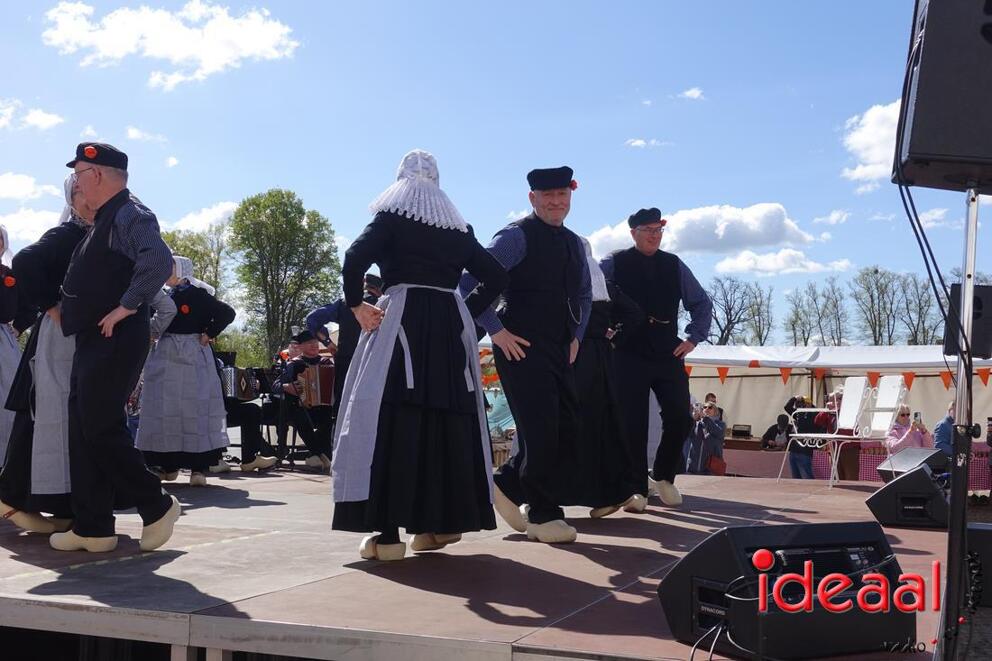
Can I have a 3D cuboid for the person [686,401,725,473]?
[{"bbox_3d":[2.600,1.620,14.000,0.540,1.480,0.500,-1,-4,30],"label":"person"}]

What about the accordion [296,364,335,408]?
[{"bbox_3d":[-1.641,0.521,10.500,0.430,0.420,0.240,0,-3,2],"label":"accordion"}]

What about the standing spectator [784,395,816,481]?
[{"bbox_3d":[4.180,1.700,15.500,0.520,1.650,0.450,-1,-4,21],"label":"standing spectator"}]

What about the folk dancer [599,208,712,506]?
[{"bbox_3d":[0.960,0.170,6.970,0.740,1.810,0.460,0,-3,0],"label":"folk dancer"}]

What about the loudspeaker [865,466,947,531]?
[{"bbox_3d":[2.210,0.867,5.990,0.440,0.330,0.480,-1,-4,28],"label":"loudspeaker"}]

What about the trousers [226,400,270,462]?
[{"bbox_3d":[-2.334,0.885,10.200,0.620,0.620,0.450,-2,-4,38],"label":"trousers"}]

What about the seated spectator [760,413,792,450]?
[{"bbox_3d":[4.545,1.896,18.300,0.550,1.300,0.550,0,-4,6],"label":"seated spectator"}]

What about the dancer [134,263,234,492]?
[{"bbox_3d":[-2.343,0.295,8.550,0.720,1.700,0.600,-1,-4,19],"label":"dancer"}]

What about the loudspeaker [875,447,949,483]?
[{"bbox_3d":[3.372,1.096,9.100,0.450,0.350,0.480,-3,-5,37],"label":"loudspeaker"}]

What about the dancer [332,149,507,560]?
[{"bbox_3d":[-0.323,0.097,4.770,0.700,1.680,0.620,2,-4,-21],"label":"dancer"}]

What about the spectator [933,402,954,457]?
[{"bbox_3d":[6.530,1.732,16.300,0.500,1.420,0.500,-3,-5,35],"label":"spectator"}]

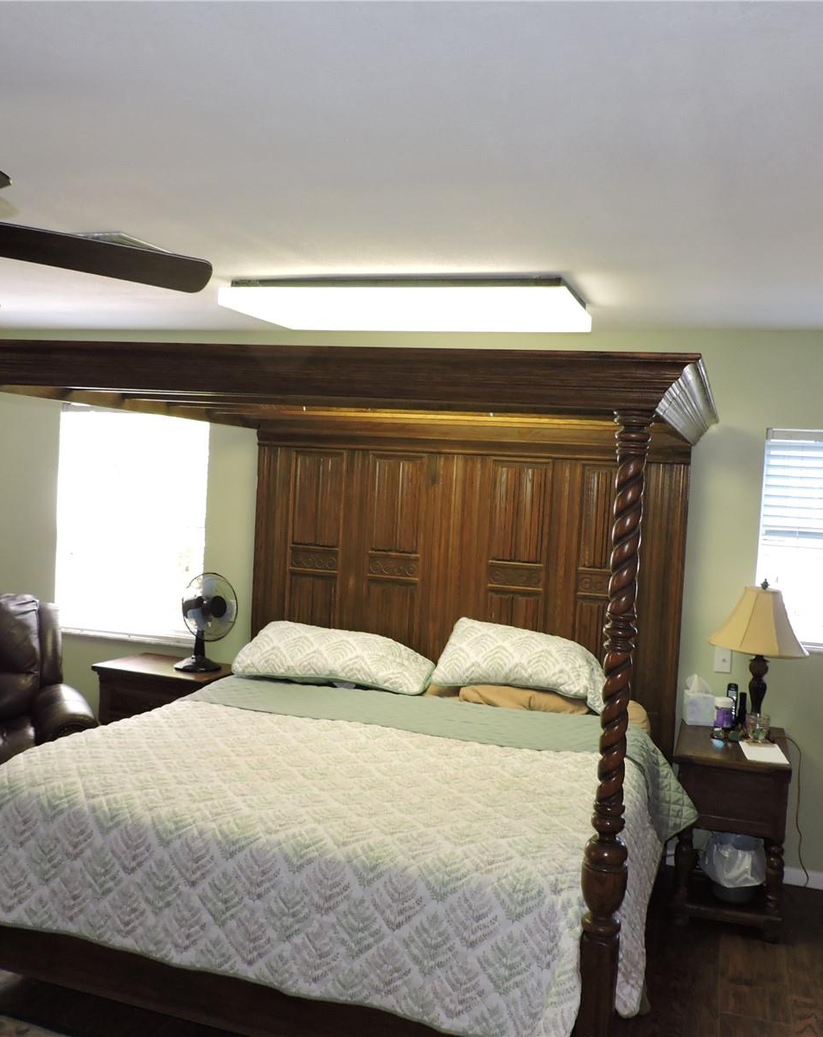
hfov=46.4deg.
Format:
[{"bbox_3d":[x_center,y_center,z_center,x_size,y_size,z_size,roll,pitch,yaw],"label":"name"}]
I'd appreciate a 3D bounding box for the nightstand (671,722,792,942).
[{"bbox_3d":[1.319,1.267,3.988,0.430,0.698,0.640,4,3,18],"label":"nightstand"}]

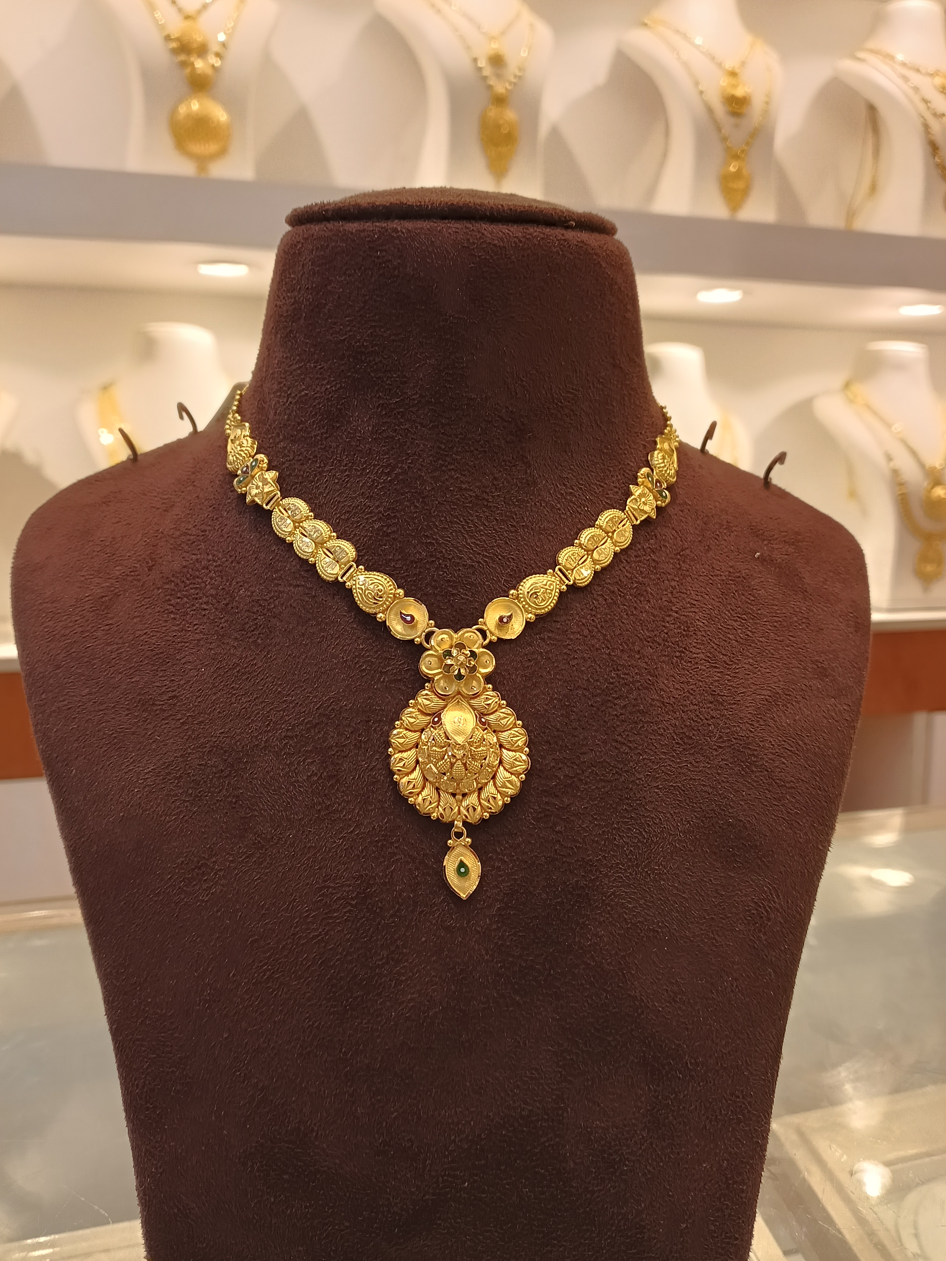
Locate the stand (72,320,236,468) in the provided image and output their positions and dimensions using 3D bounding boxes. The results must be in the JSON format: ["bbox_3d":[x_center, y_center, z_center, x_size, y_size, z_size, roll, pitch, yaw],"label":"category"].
[{"bbox_3d":[-0.308,-0.152,1.020,0.190,0.320,0.130,-2,9,-15],"label":"stand"}]

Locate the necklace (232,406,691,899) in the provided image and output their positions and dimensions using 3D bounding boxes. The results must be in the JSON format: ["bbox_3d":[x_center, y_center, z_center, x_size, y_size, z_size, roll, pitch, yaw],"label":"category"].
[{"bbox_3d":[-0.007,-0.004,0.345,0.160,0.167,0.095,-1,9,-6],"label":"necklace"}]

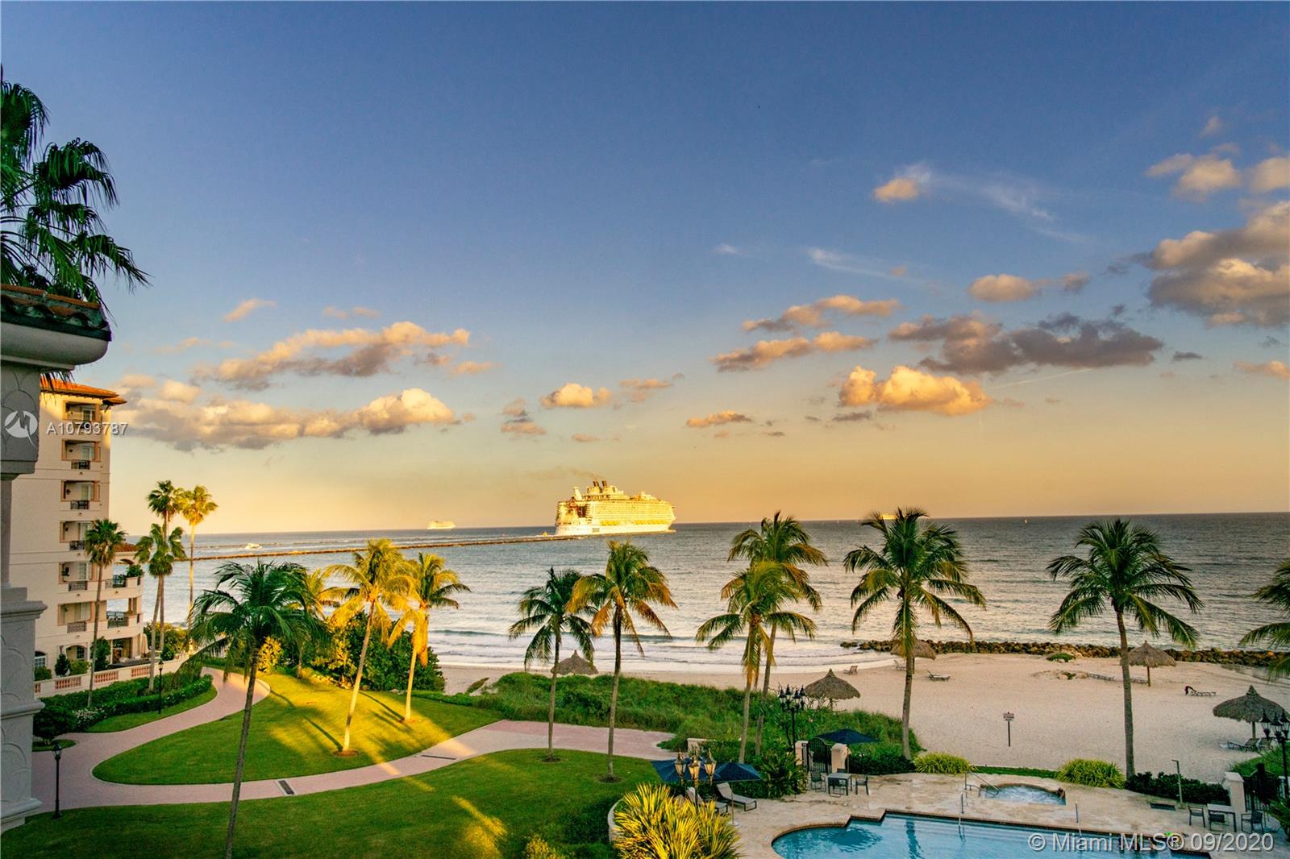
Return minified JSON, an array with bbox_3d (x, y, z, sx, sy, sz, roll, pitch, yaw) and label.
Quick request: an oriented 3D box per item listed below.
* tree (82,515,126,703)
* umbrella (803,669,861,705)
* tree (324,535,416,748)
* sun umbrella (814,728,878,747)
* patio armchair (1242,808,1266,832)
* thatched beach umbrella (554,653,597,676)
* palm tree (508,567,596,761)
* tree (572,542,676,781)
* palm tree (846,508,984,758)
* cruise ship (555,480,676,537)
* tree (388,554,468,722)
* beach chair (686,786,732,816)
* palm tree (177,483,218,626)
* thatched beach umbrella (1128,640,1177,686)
[{"bbox_3d":[-35.524,12.036,56.333,2.425,12.271,2.546,3,-7,-32],"label":"tree"},{"bbox_3d":[12.075,16.916,55.489,3.665,2.753,3.665,-2,-6,12],"label":"umbrella"},{"bbox_3d":[-14.840,11.470,46.291,4.788,11.187,4.788,1,-7,-19],"label":"tree"},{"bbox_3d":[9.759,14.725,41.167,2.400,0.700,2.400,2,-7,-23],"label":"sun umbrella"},{"bbox_3d":[24.117,15.503,34.059,0.580,0.830,0.580,3,-7,-30],"label":"patio armchair"},{"bbox_3d":[-5.841,20.131,72.000,3.850,3.100,3.850,-1,-6,-5],"label":"thatched beach umbrella"},{"bbox_3d":[-4.821,12.204,45.013,4.590,9.845,4.590,0,-6,-6],"label":"palm tree"},{"bbox_3d":[-0.999,11.482,43.087,5.257,11.691,5.257,-1,-6,0],"label":"tree"},{"bbox_3d":[14.687,10.786,45.981,7.466,13.152,7.466,-1,-6,0],"label":"palm tree"},{"bbox_3d":[-22.705,113.045,1245.167,56.000,72.000,360.000,-4,-7,22],"label":"cruise ship"},{"bbox_3d":[-13.355,12.650,52.911,4.837,10.010,4.837,1,-6,-15],"label":"tree"},{"bbox_3d":[2.791,16.255,37.495,1.850,0.850,0.680,-7,-8,41],"label":"beach chair"},{"bbox_3d":[-46.785,14.454,89.319,4.431,17.378,4.431,-1,-6,0],"label":"palm tree"},{"bbox_3d":[36.386,16.976,62.241,3.811,3.255,3.811,-5,-7,29],"label":"thatched beach umbrella"}]

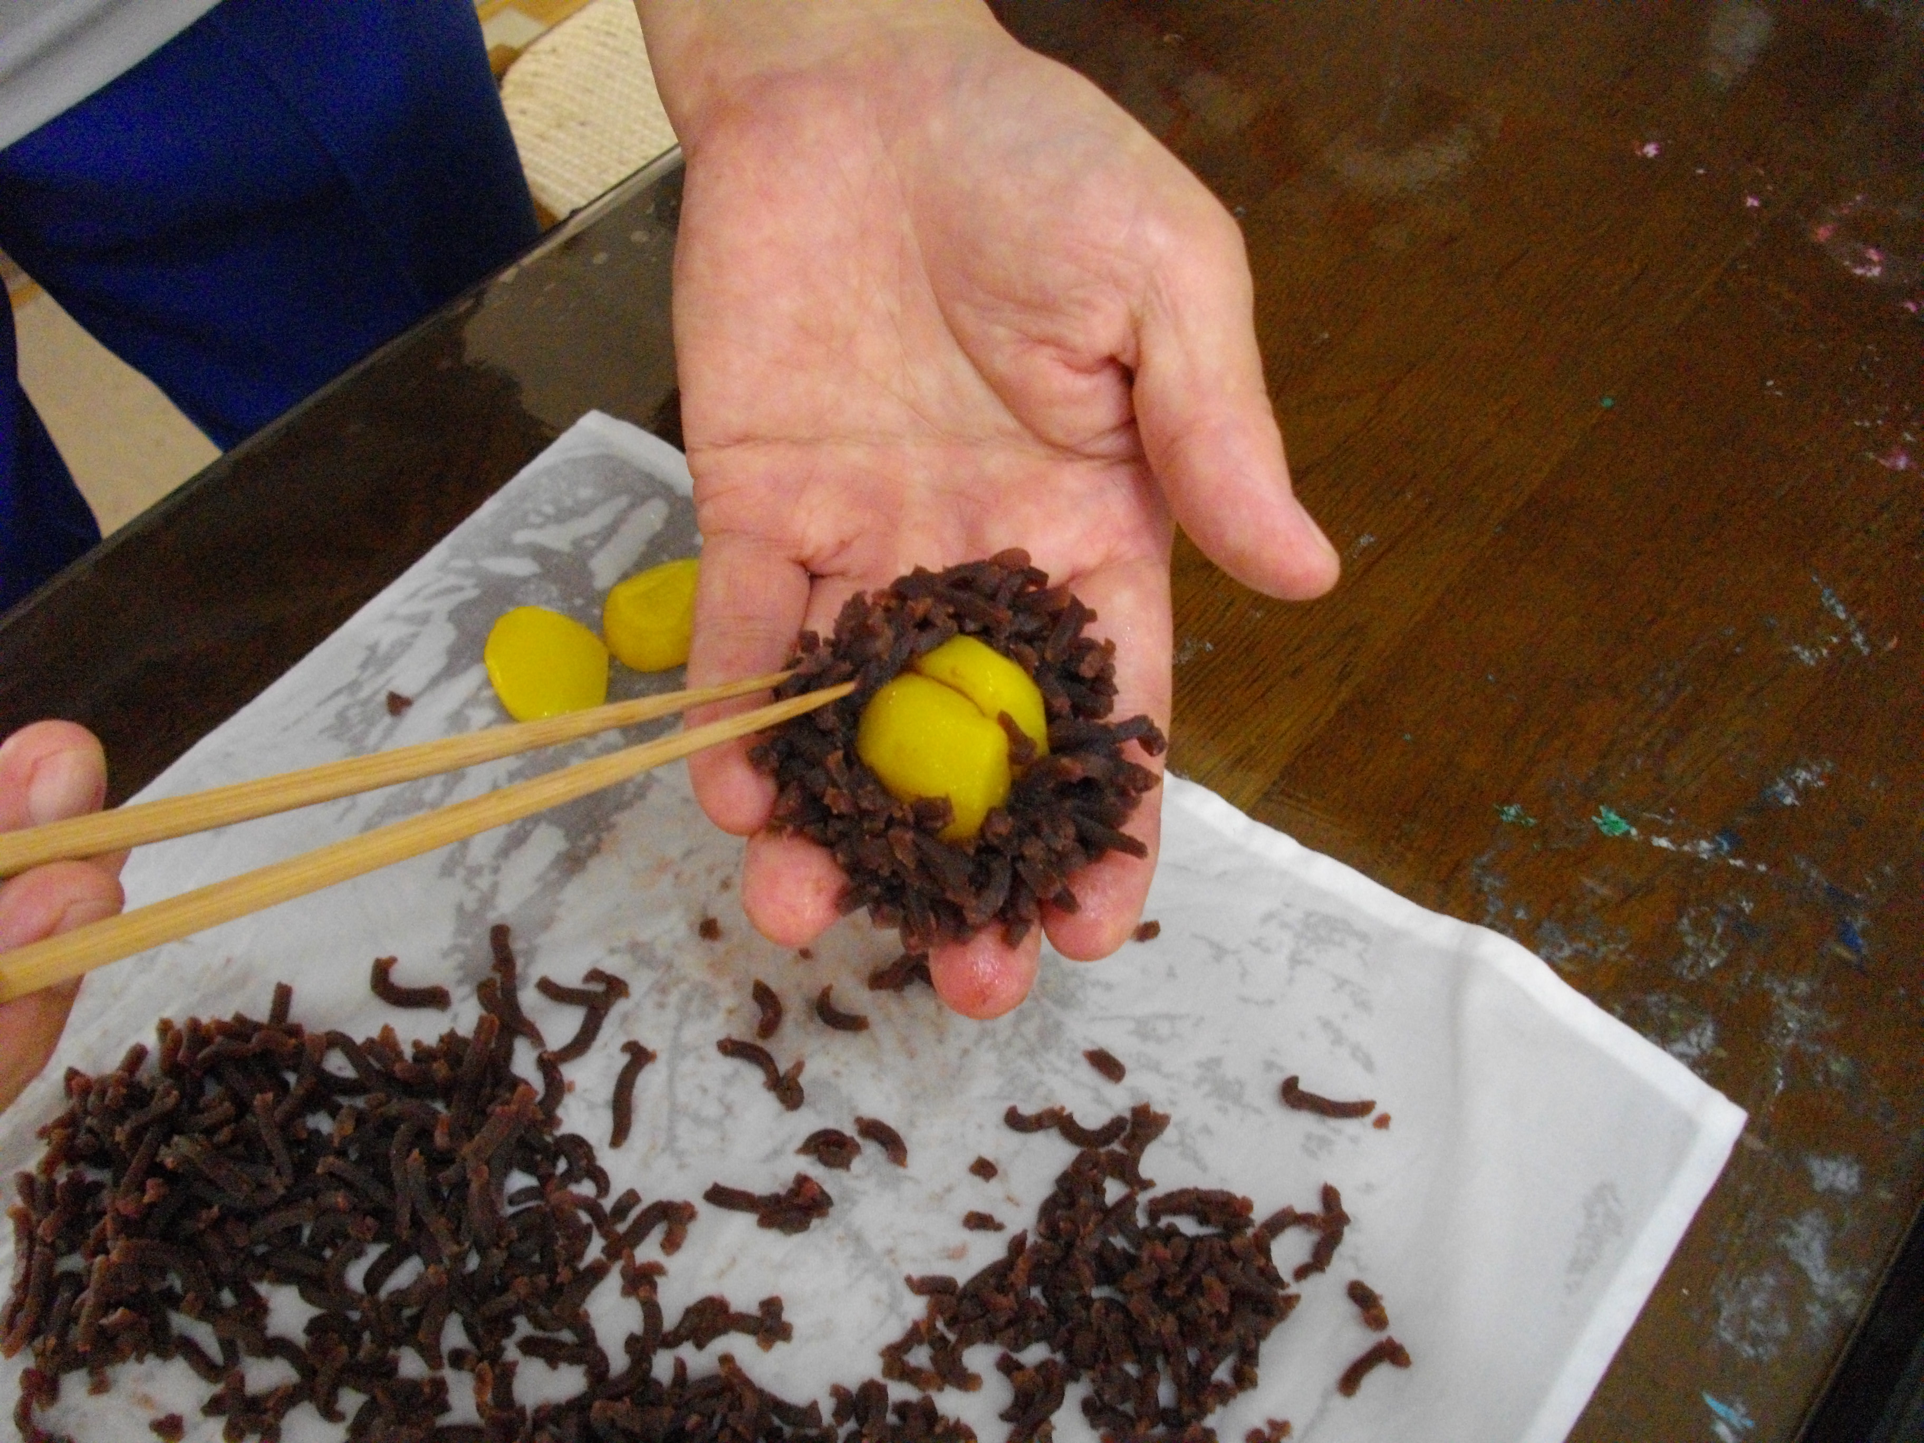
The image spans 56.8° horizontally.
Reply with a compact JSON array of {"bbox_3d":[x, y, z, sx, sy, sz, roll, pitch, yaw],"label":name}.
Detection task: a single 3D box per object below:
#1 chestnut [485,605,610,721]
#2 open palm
[{"bbox_3d":[-0.093,-0.013,0.399,0.029,0.021,0.029,-1,54,0],"label":"chestnut"},{"bbox_3d":[0.004,-0.041,0.321,0.110,0.057,0.191,-7,72,-4],"label":"open palm"}]

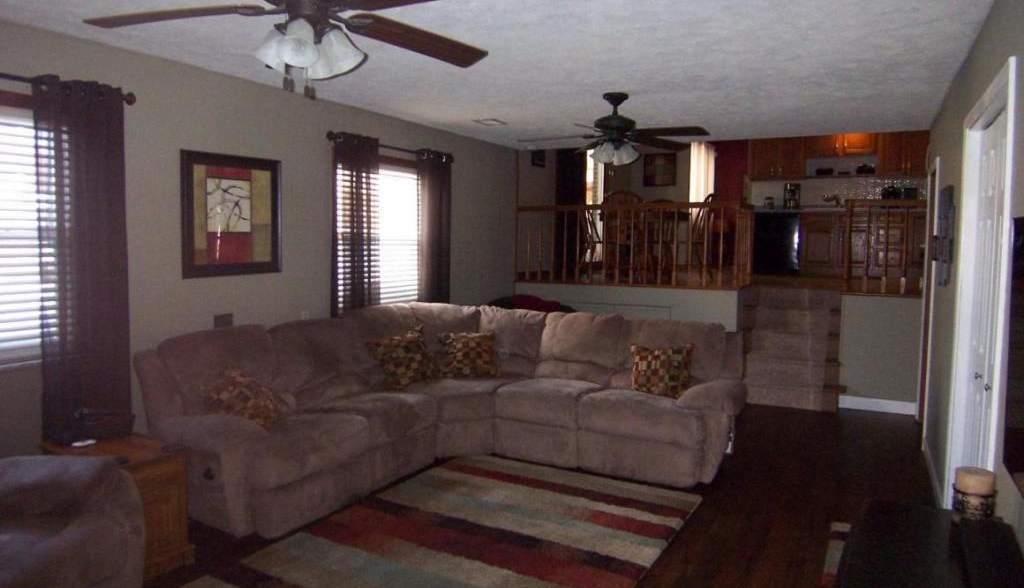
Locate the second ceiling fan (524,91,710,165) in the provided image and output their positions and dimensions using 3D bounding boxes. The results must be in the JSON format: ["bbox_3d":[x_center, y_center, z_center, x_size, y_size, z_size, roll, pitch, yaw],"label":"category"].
[{"bbox_3d":[0.681,-1.082,4.483,1.320,0.470,1.320,3,5,28],"label":"second ceiling fan"}]

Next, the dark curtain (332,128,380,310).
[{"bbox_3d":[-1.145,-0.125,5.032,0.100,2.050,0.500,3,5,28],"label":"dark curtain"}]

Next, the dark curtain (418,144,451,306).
[{"bbox_3d":[-0.666,-0.195,5.930,0.100,2.050,0.470,3,5,28],"label":"dark curtain"}]

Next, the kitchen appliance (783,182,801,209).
[{"bbox_3d":[3.955,-1.383,9.620,0.230,0.350,0.250,3,5,28],"label":"kitchen appliance"}]

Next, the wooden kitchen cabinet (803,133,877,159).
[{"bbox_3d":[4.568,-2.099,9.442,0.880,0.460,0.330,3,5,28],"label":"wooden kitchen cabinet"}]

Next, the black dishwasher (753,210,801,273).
[{"bbox_3d":[3.808,-0.721,9.796,0.600,0.860,0.600,3,5,28],"label":"black dishwasher"}]

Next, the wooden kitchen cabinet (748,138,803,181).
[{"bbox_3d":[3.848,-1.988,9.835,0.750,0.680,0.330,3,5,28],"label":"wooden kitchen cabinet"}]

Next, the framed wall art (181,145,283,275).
[{"bbox_3d":[-1.688,-0.475,4.147,0.040,0.730,0.710,3,5,28],"label":"framed wall art"}]

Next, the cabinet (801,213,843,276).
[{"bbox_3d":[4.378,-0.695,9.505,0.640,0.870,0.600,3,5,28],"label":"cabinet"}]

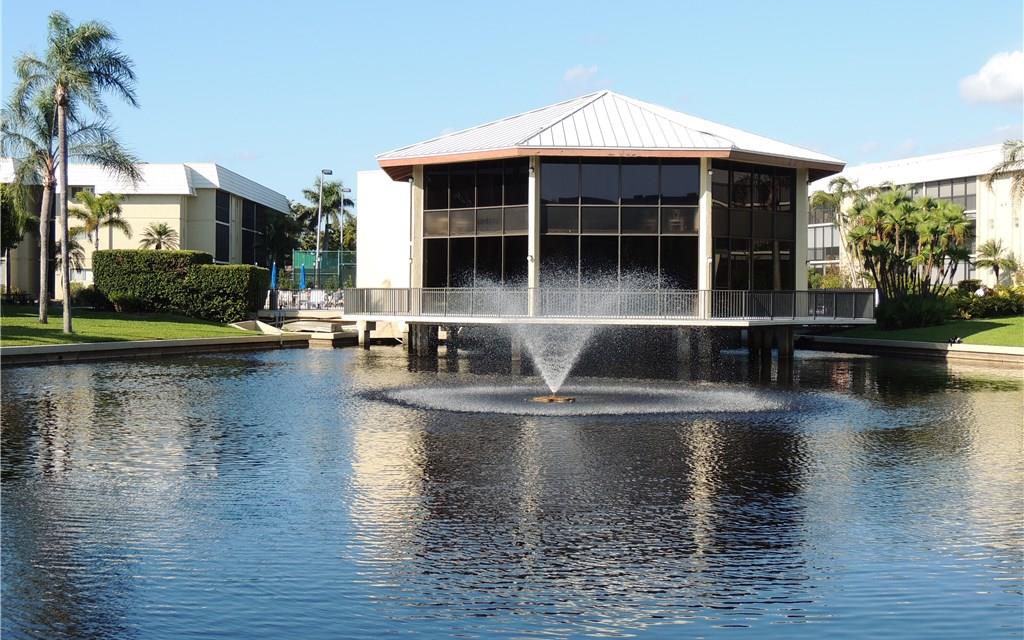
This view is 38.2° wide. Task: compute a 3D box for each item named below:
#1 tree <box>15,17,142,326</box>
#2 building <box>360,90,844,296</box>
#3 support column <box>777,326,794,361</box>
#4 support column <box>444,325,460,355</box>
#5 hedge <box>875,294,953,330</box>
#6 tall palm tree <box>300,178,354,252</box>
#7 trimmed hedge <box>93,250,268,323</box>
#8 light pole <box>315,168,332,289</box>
[{"bbox_3d":[-15.882,-5.398,53.916,4.600,11.720,4.600,0,1,0],"label":"tree"},{"bbox_3d":[3.385,-4.712,60.127,19.200,9.080,18.600,0,1,-1],"label":"building"},{"bbox_3d":[10.151,0.832,54.821,0.500,1.340,0.500,0,1,-1],"label":"support column"},{"bbox_3d":[-2.332,0.683,58.021,0.480,1.340,0.480,0,1,-1],"label":"support column"},{"bbox_3d":[18.007,-0.304,66.502,3.400,1.510,2.300,0,1,-1],"label":"hedge"},{"bbox_3d":[-14.722,-6.304,117.910,4.200,10.280,4.200,0,1,0],"label":"tall palm tree"},{"bbox_3d":[-16.088,-1.622,70.485,8.400,3.350,4.600,0,1,0],"label":"trimmed hedge"},{"bbox_3d":[-11.726,-5.074,91.927,0.950,8.570,0.350,0,1,0],"label":"light pole"}]

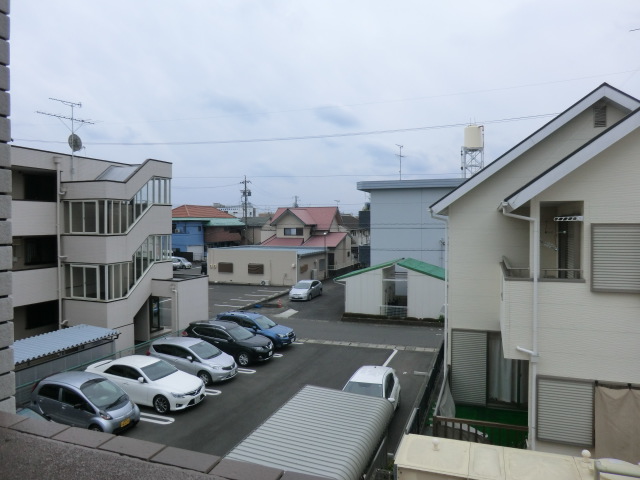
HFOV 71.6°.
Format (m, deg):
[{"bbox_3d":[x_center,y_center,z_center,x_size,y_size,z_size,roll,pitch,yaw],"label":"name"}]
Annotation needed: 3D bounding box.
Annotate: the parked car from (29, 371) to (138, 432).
[{"bbox_3d":[-7.734,5.374,14.574,3.400,1.580,1.475,1,2,21],"label":"parked car"}]

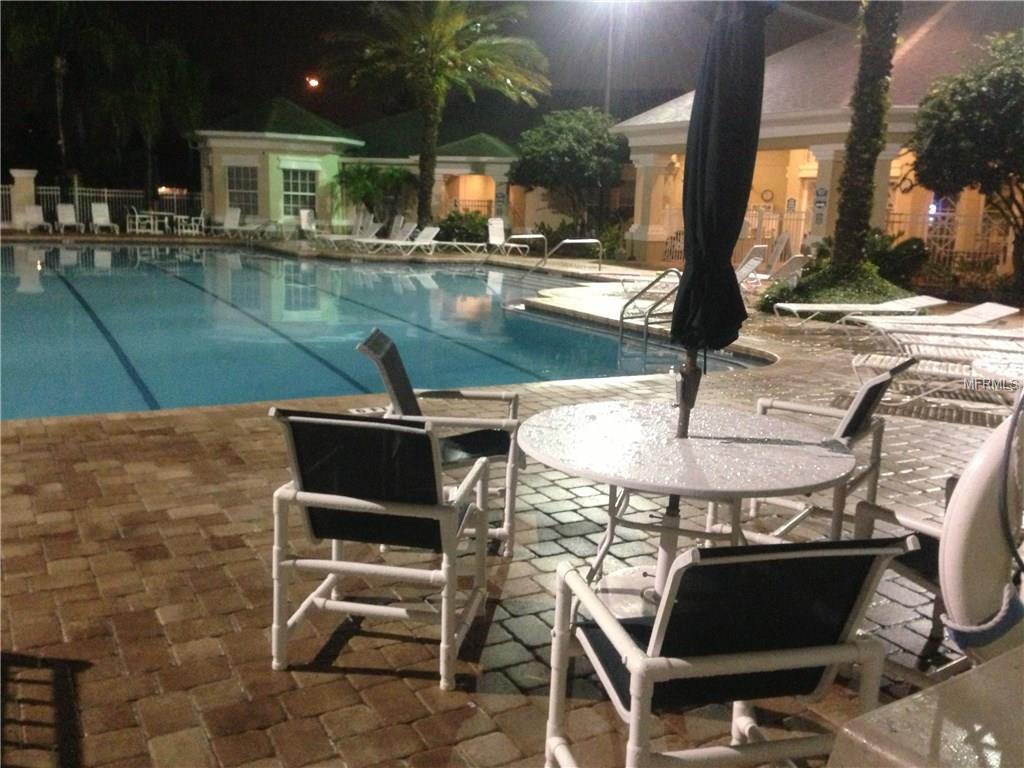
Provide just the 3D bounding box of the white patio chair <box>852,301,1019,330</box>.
[{"bbox_3d":[5.273,-0.783,12.286,1.940,0.480,0.660,1,11,-7],"label":"white patio chair"}]

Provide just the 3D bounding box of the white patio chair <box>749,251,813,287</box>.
[{"bbox_3d":[4.879,-2.079,18.177,0.650,0.740,1.750,-4,12,-29],"label":"white patio chair"}]

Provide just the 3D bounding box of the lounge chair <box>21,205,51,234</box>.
[{"bbox_3d":[-15.200,-5.297,31.258,0.650,0.860,1.880,-4,12,-29],"label":"lounge chair"}]

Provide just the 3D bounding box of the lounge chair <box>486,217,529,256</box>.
[{"bbox_3d":[-0.137,-4.069,27.127,0.650,0.980,1.700,-7,14,-39],"label":"lounge chair"}]

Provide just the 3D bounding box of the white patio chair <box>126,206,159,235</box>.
[{"bbox_3d":[-12.117,-5.428,31.935,0.610,0.910,0.770,10,14,36],"label":"white patio chair"}]

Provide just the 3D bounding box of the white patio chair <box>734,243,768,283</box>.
[{"bbox_3d":[4.408,-2.222,18.633,0.650,0.820,1.750,-6,13,-35],"label":"white patio chair"}]

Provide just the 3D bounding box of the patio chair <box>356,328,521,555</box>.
[{"bbox_3d":[-0.314,0.257,4.615,0.770,0.930,0.610,2,11,0],"label":"patio chair"}]

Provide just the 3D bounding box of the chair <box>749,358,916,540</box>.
[{"bbox_3d":[1.376,0.320,4.469,0.741,0.914,0.607,9,13,33],"label":"chair"}]

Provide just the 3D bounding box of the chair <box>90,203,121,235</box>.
[{"bbox_3d":[-12.927,-5.274,30.952,0.660,0.920,1.550,-4,13,-29],"label":"chair"}]

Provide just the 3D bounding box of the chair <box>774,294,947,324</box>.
[{"bbox_3d":[4.618,-0.930,12.976,1.990,0.460,0.660,1,11,-7],"label":"chair"}]

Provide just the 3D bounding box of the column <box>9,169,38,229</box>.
[{"bbox_3d":[-15.773,-6.003,31.545,0.850,1.920,0.850,-3,12,-24],"label":"column"}]

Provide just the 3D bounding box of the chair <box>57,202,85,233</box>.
[{"bbox_3d":[-14.482,-5.430,31.921,0.650,0.920,1.880,-4,12,-29],"label":"chair"}]

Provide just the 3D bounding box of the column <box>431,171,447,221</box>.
[{"bbox_3d":[-3.067,-7.707,41.310,0.650,2.500,0.650,2,11,0],"label":"column"}]

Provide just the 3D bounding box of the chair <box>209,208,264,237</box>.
[{"bbox_3d":[-9.063,-5.279,32.081,0.650,0.920,1.850,7,12,23],"label":"chair"}]

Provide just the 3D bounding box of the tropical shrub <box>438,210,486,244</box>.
[{"bbox_3d":[-1.620,-5.100,31.618,1.650,1.150,1.400,2,11,0],"label":"tropical shrub"}]

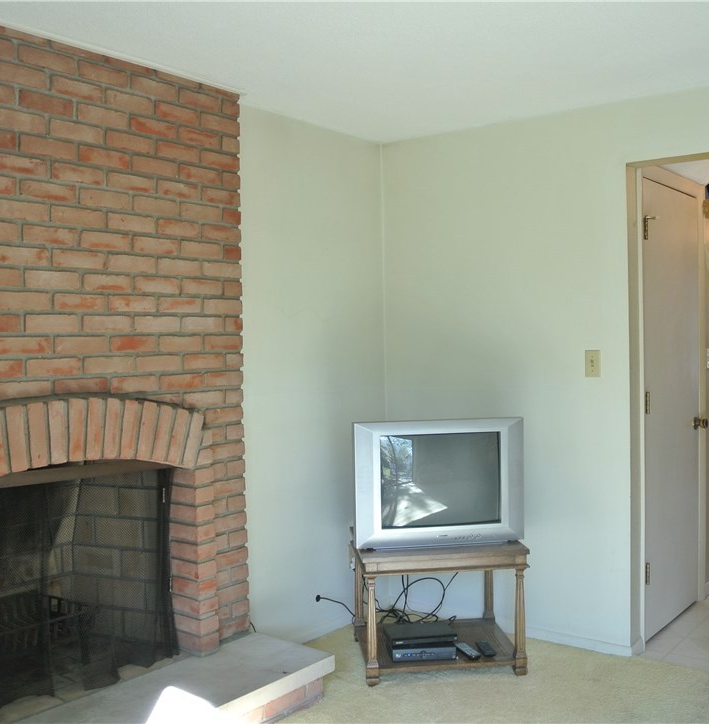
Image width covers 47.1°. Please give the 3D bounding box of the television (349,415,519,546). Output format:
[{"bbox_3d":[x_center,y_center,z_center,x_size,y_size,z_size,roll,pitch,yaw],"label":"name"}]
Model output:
[{"bbox_3d":[0.325,0.498,3.632,0.724,0.521,0.470,-1,2,-9],"label":"television"}]

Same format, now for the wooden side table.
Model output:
[{"bbox_3d":[0.348,1.023,3.502,0.674,0.499,0.476,-1,2,-7],"label":"wooden side table"}]

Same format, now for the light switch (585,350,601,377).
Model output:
[{"bbox_3d":[1.034,0.009,3.534,0.072,0.116,0.018,1,2,39],"label":"light switch"}]

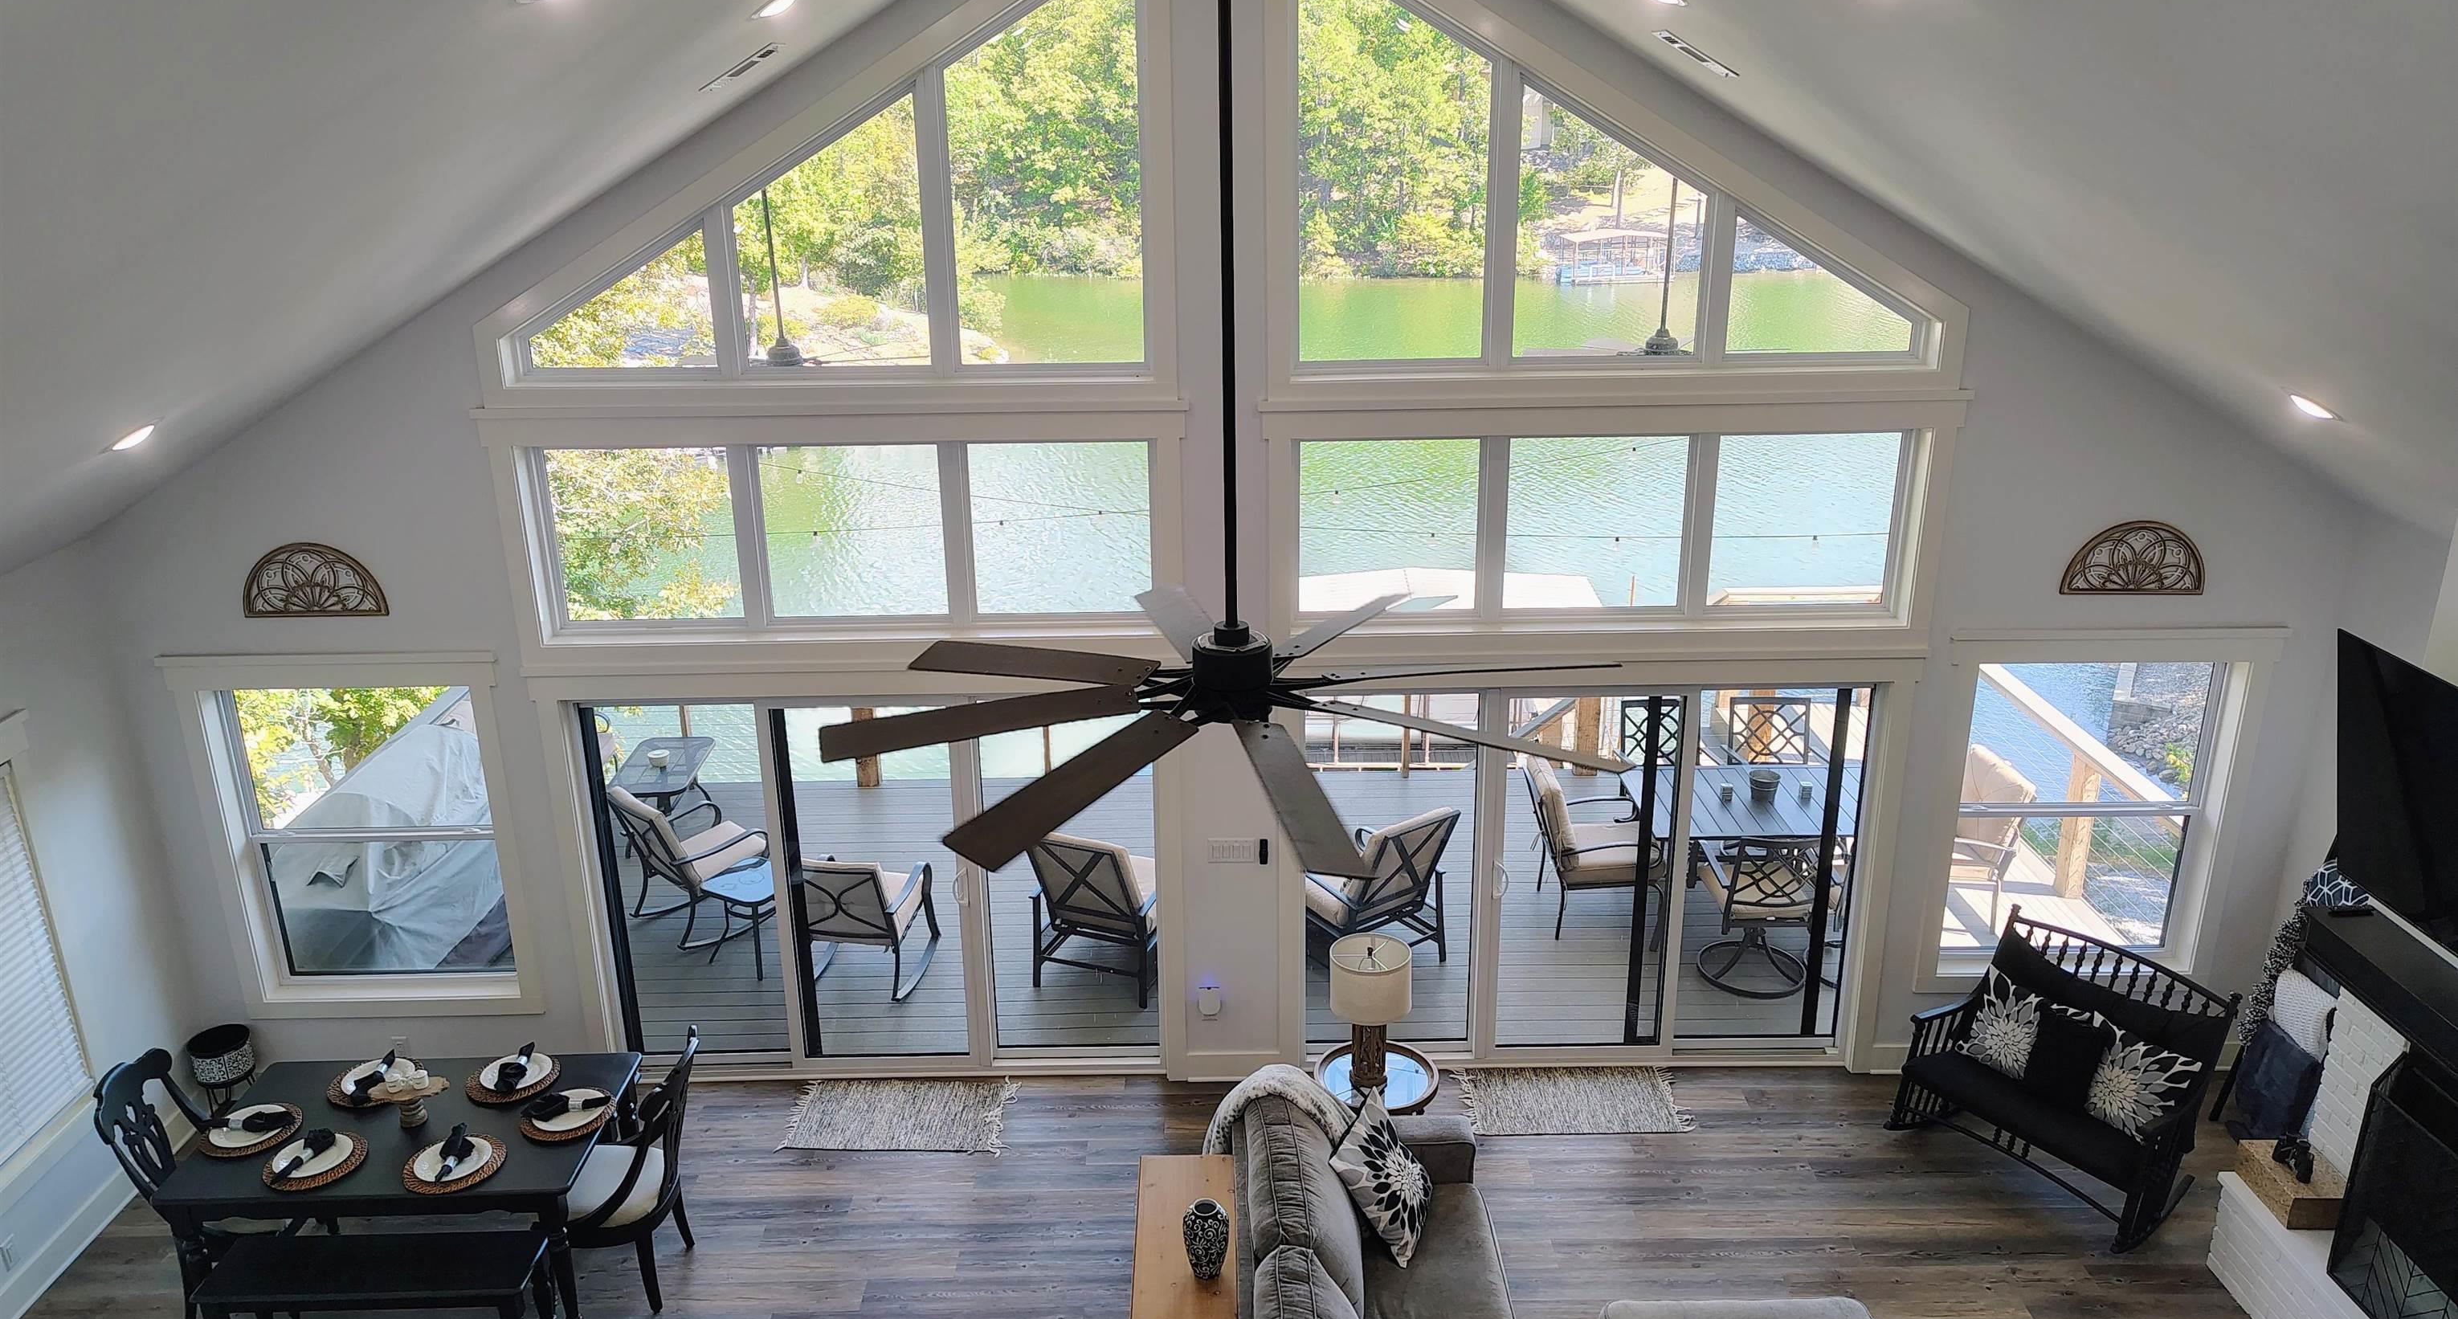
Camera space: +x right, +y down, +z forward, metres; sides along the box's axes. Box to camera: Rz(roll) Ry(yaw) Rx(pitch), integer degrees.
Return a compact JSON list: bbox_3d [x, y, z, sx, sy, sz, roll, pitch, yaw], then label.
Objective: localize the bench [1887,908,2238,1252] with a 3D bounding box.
[{"bbox_3d":[3.562,1.764,7.340,0.680,0.970,1.090,-14,23,-33],"label":"bench"}]

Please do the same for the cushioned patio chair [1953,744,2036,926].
[{"bbox_3d":[4.024,1.020,9.671,0.700,0.930,0.650,-2,19,-3],"label":"cushioned patio chair"}]

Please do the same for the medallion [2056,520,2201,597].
[{"bbox_3d":[3.925,-0.442,7.361,0.635,0.335,0.030,-1,19,0],"label":"medallion"}]

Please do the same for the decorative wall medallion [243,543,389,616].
[{"bbox_3d":[-4.258,-0.359,7.885,0.690,0.355,0.030,-1,19,2],"label":"decorative wall medallion"}]

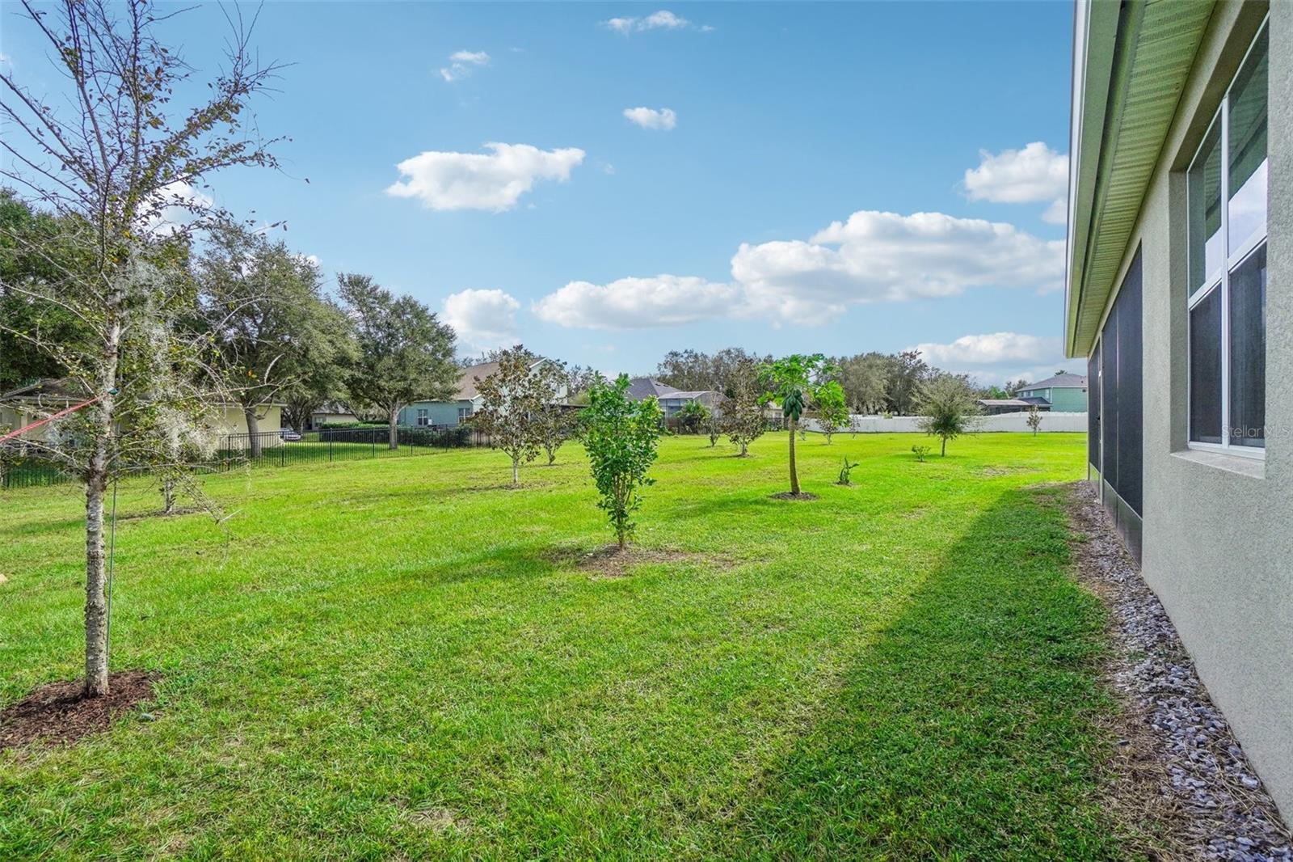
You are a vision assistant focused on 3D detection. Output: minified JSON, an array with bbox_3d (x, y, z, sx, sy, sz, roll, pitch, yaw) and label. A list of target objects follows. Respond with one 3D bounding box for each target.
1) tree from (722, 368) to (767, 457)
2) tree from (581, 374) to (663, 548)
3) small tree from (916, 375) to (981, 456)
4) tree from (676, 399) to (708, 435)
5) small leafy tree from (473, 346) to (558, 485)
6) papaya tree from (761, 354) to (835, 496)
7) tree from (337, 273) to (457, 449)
[{"bbox_3d":[3.783,-0.744,20.900,1.725,3.448,1.725,0,0,0],"label":"tree"},{"bbox_3d":[-0.246,0.305,5.470,0.831,1.759,0.790,0,0,0],"label":"tree"},{"bbox_3d":[11.686,-0.585,20.800,2.575,3.120,2.575,0,0,0],"label":"small tree"},{"bbox_3d":[3.292,-1.024,39.000,2.414,2.632,2.414,0,0,0],"label":"tree"},{"bbox_3d":[-2.962,-0.357,12.100,1.861,3.096,1.768,0,0,0],"label":"small leafy tree"},{"bbox_3d":[2.918,-0.123,10.100,1.459,2.632,1.386,0,0,0],"label":"papaya tree"},{"bbox_3d":[-12.973,-3.648,28.000,6.250,9.186,6.250,0,0,0],"label":"tree"}]

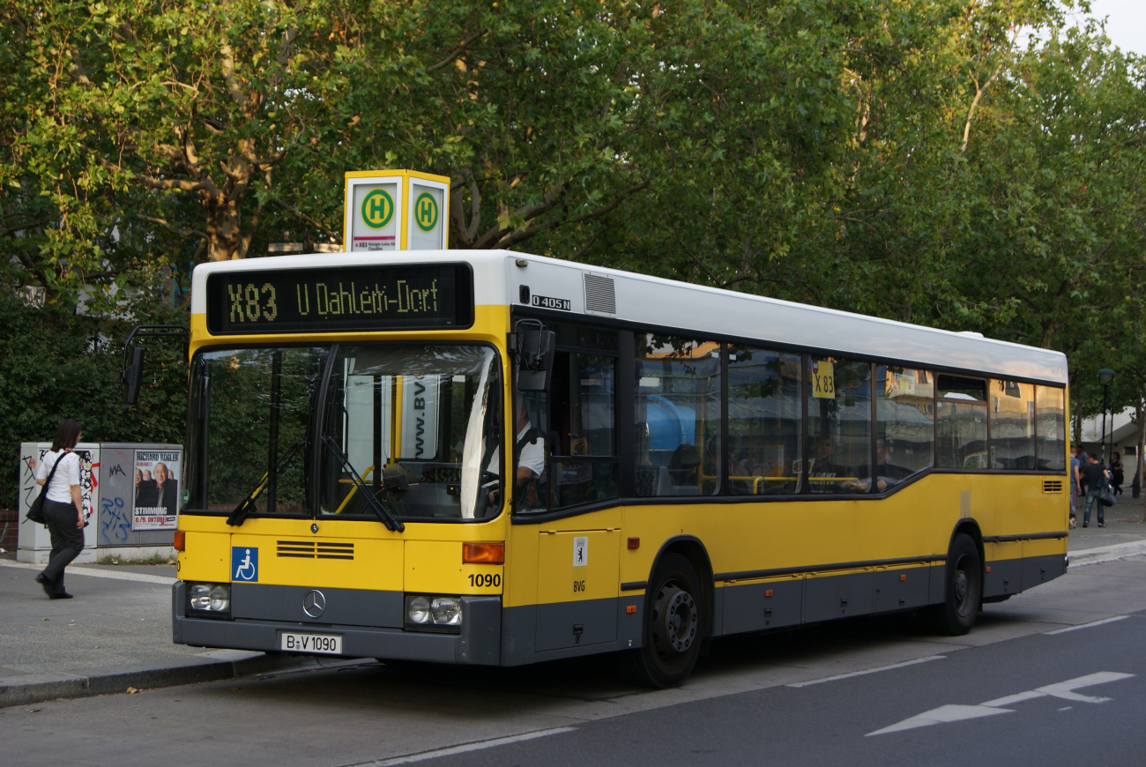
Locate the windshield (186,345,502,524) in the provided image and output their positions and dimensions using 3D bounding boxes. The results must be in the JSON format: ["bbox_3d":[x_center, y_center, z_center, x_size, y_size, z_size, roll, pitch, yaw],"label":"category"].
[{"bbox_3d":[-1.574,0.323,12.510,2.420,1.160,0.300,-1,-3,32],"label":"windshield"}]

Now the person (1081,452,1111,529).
[{"bbox_3d":[11.953,2.435,43.714,0.600,1.760,0.450,2,-2,-3],"label":"person"}]

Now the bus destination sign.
[{"bbox_3d":[-1.581,-0.538,12.524,2.220,0.430,0.130,-1,-3,32],"label":"bus destination sign"}]

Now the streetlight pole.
[{"bbox_3d":[16.660,1.772,60.000,0.560,4.500,0.560,0,-2,32],"label":"streetlight pole"}]

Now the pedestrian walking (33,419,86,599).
[{"bbox_3d":[-4.745,1.160,17.700,0.500,1.680,0.470,3,-3,-41],"label":"pedestrian walking"}]

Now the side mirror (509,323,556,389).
[{"bbox_3d":[-0.233,-0.164,11.681,0.300,0.430,0.200,0,-3,21],"label":"side mirror"}]

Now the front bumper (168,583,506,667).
[{"bbox_3d":[-1.598,1.553,12.436,2.500,0.420,0.350,-1,-3,32],"label":"front bumper"}]

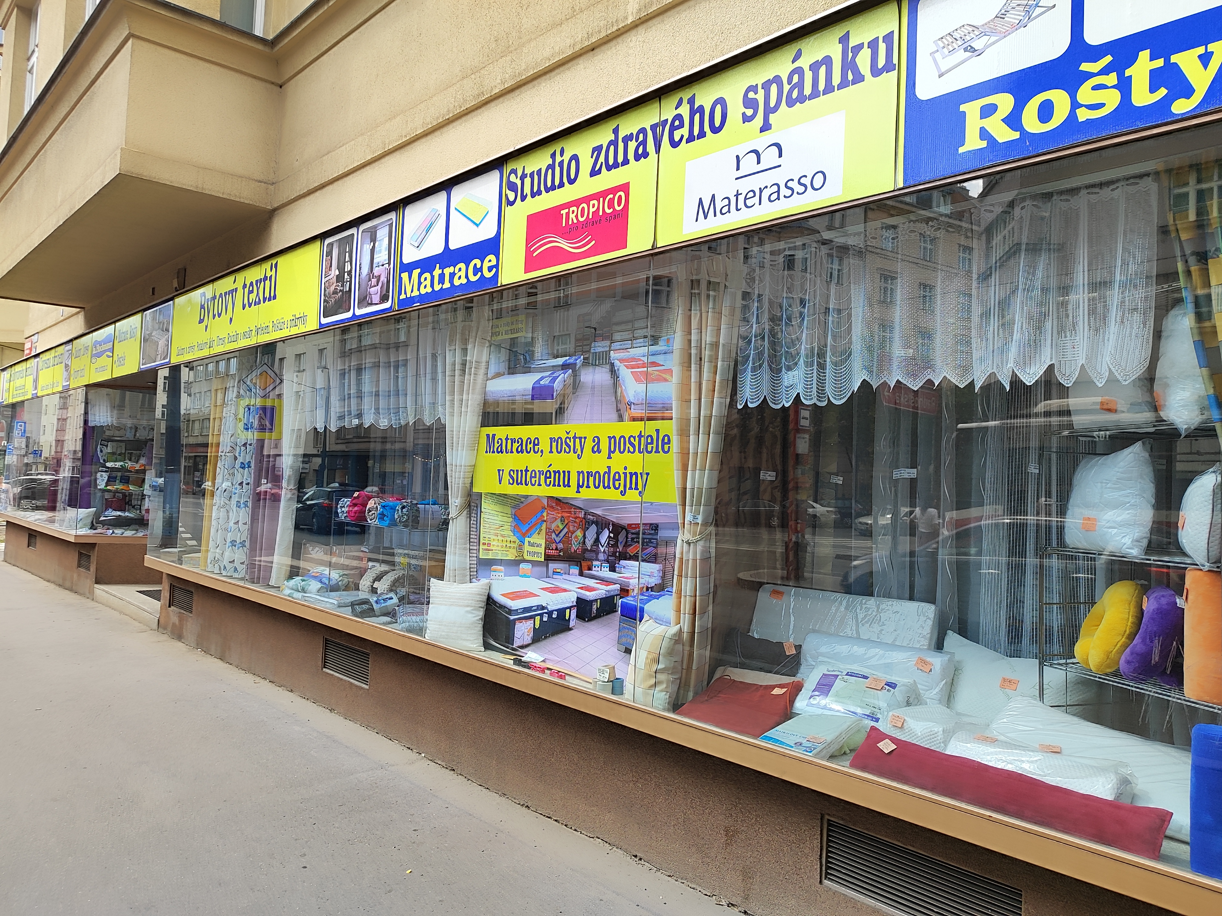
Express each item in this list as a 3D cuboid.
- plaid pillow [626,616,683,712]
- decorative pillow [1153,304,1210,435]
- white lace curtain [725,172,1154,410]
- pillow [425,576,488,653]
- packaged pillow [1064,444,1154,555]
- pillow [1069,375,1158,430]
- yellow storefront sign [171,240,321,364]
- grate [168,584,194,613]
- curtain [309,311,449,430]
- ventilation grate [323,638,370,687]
[{"bbox_3d":[0.189,0.915,3.770,0.120,0.370,0.370,13,-7,-25],"label":"plaid pillow"},{"bbox_3d":[1.796,-0.267,2.620,0.180,0.390,0.420,1,-2,28],"label":"decorative pillow"},{"bbox_3d":[1.103,-0.538,3.147,0.070,0.644,1.613,4,-3,-43],"label":"white lace curtain"},{"bbox_3d":[-0.888,0.913,4.939,0.380,0.370,0.130,1,-9,22],"label":"pillow"},{"bbox_3d":[1.716,0.144,2.932,0.130,0.380,0.370,6,-3,-9],"label":"packaged pillow"},{"bbox_3d":[1.732,-0.284,2.948,0.100,0.370,0.380,5,-3,-8],"label":"pillow"},{"bbox_3d":[-2.938,-1.147,6.634,0.060,0.600,3.043,3,-2,-44],"label":"yellow storefront sign"},{"bbox_3d":[-4.367,1.433,8.622,0.030,0.240,0.708,4,-3,-43],"label":"grate"},{"bbox_3d":[-1.573,-0.528,5.604,0.080,0.678,1.788,3,-2,-44],"label":"curtain"},{"bbox_3d":[-1.656,1.280,5.303,0.035,0.223,0.623,3,-2,-44],"label":"ventilation grate"}]

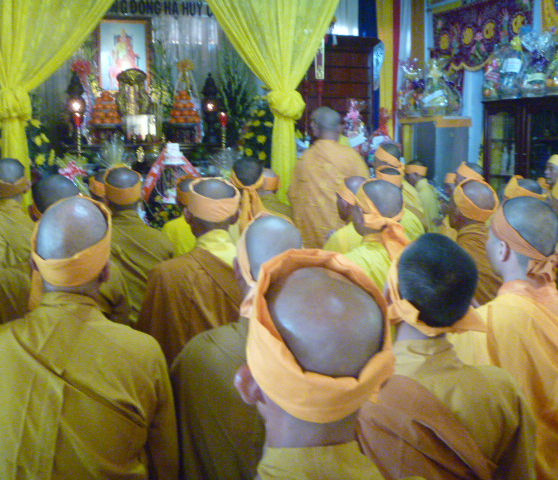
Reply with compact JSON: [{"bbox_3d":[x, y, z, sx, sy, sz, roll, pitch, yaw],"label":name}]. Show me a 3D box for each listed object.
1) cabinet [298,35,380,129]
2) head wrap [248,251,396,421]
[{"bbox_3d":[0.466,-0.613,5.683,0.750,2.180,0.450,-2,9,-10],"label":"cabinet"},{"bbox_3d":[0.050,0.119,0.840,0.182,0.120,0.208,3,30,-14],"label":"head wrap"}]

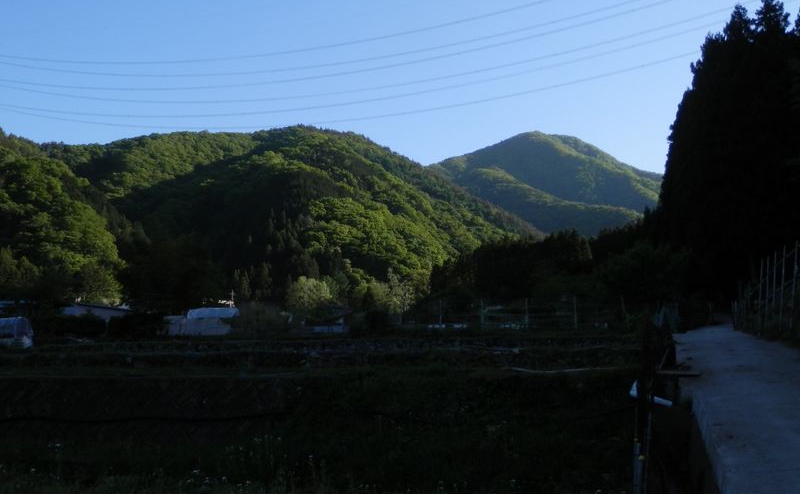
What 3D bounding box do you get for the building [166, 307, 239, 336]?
[{"bbox_3d":[-15.900,6.000,61.700,5.200,2.300,3.600,0,-5,0],"label":"building"}]

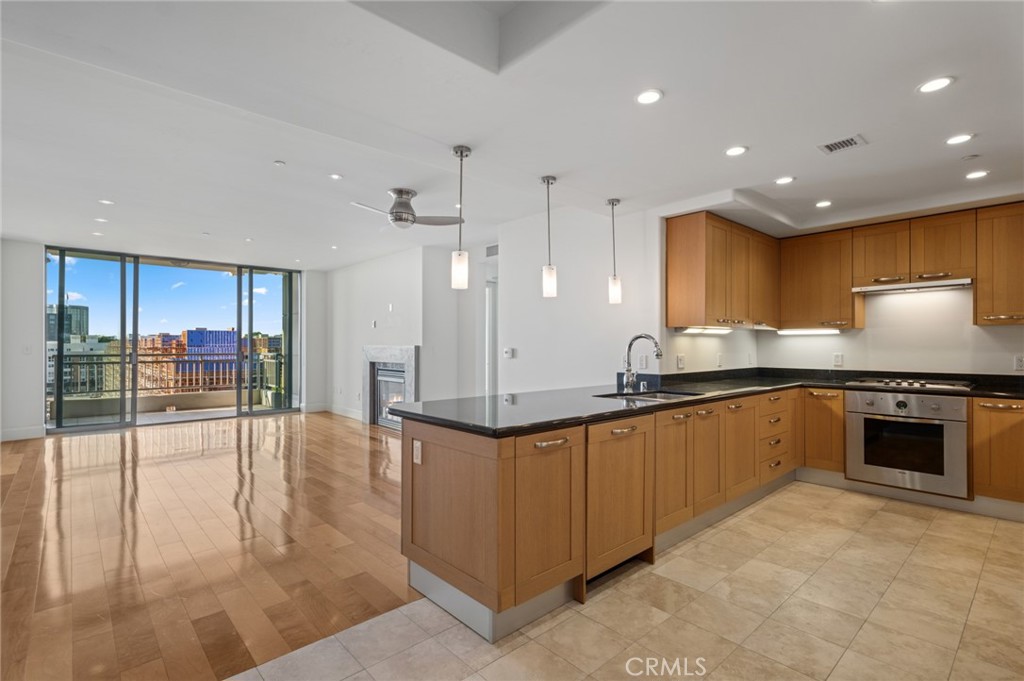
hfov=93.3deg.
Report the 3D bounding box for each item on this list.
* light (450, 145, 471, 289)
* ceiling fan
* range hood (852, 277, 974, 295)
[{"bbox_3d":[-0.302,-0.728,2.874,0.108,0.839,0.108,0,-1,0],"label":"light"},{"bbox_3d":[-0.958,-1.219,4.506,1.020,0.358,1.060,0,-1,-5],"label":"ceiling fan"},{"bbox_3d":[3.454,-0.463,4.181,0.355,0.057,0.778,1,-1,-42],"label":"range hood"}]

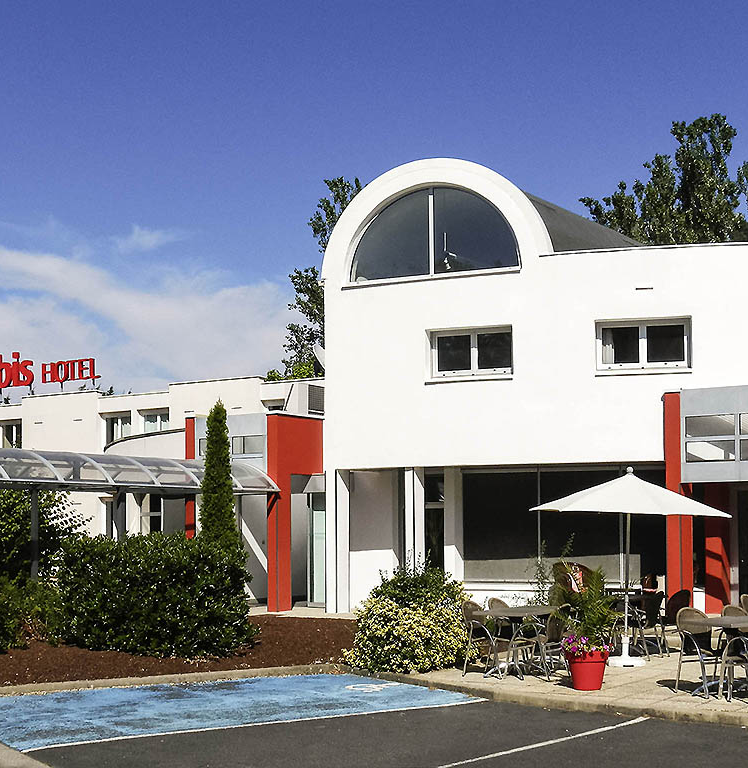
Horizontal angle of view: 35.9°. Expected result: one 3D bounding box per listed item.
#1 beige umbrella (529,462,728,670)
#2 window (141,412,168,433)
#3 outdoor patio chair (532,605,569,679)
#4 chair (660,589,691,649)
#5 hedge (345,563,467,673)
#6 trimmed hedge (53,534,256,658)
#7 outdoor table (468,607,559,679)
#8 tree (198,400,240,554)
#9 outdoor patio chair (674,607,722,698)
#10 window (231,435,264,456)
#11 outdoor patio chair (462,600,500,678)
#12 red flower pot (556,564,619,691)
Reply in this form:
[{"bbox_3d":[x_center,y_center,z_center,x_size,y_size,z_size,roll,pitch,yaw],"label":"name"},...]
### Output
[{"bbox_3d":[3.290,2.351,15.081,2.550,2.530,2.550,0,-6,0],"label":"beige umbrella"},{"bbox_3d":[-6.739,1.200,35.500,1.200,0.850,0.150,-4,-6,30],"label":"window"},{"bbox_3d":[1.950,2.973,13.420,0.600,0.860,0.560,-4,-6,37],"label":"outdoor patio chair"},{"bbox_3d":[4.157,3.337,16.342,0.600,0.875,0.570,-6,-8,43],"label":"chair"},{"bbox_3d":[0.400,2.895,14.550,1.500,1.320,1.400,0,-5,0],"label":"hedge"},{"bbox_3d":[-3.260,3.067,17.184,2.900,1.740,2.400,1,-6,-11],"label":"trimmed hedge"},{"bbox_3d":[1.860,3.086,13.850,0.780,0.740,1.300,-5,-7,40],"label":"outdoor table"},{"bbox_3d":[-2.520,2.207,18.885,0.740,3.860,0.740,0,-6,-6],"label":"tree"},{"bbox_3d":[3.490,2.779,11.950,0.560,0.860,0.600,2,-6,-27],"label":"outdoor patio chair"},{"bbox_3d":[-2.643,1.285,24.100,0.900,0.440,0.100,-4,-6,33],"label":"window"},{"bbox_3d":[1.407,3.037,13.792,0.600,0.875,0.570,-4,-7,35],"label":"outdoor patio chair"},{"bbox_3d":[2.290,2.619,12.430,0.640,1.320,0.640,0,-5,0],"label":"red flower pot"}]

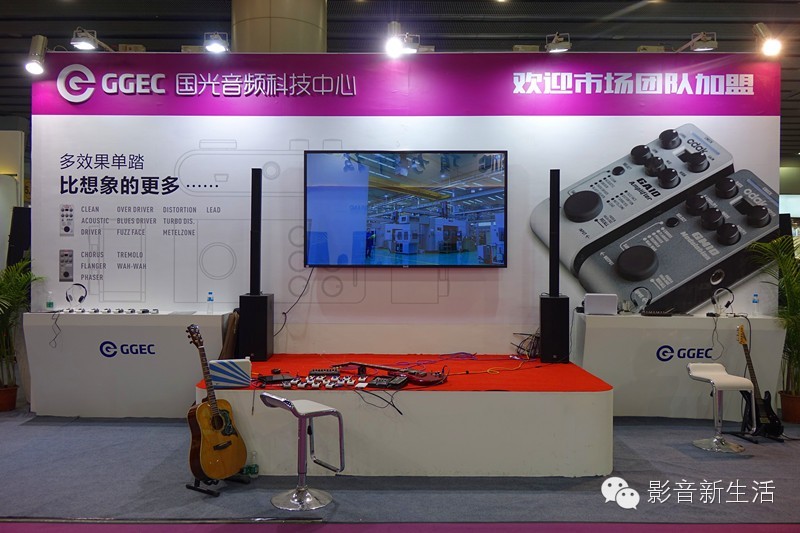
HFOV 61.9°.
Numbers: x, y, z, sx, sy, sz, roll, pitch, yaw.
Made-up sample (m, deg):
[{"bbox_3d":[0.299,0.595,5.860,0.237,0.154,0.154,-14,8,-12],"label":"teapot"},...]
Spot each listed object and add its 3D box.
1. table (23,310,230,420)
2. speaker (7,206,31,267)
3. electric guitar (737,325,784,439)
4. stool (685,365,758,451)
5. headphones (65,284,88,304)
[{"bbox_3d":[-2.575,0.944,6.440,1.870,1.000,0.460,0,0,3],"label":"table"},{"bbox_3d":[-4.020,-0.290,7.300,0.370,0.700,0.370,0,0,27],"label":"speaker"},{"bbox_3d":[3.070,0.965,5.750,0.320,0.980,0.080,-2,-19,-19],"label":"electric guitar"},{"bbox_3d":[2.640,1.158,5.504,0.385,0.636,0.405,0,0,-10],"label":"stool"},{"bbox_3d":[-3.115,0.262,6.420,0.175,0.188,0.080,0,0,0],"label":"headphones"}]

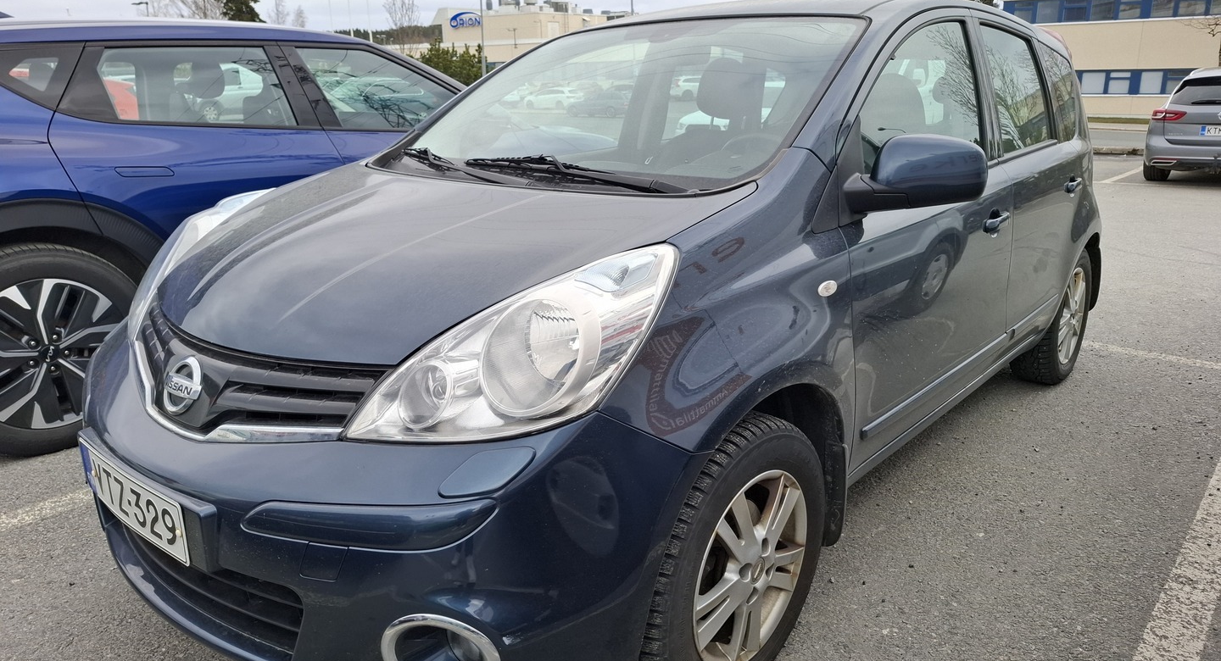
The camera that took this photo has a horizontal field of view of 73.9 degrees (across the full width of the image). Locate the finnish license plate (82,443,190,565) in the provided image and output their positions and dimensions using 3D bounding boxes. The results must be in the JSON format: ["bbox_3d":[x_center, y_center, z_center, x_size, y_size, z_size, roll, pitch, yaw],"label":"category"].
[{"bbox_3d":[-0.869,0.302,1.473,0.442,0.118,0.012,12,20,39],"label":"finnish license plate"}]

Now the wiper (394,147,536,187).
[{"bbox_3d":[-0.381,-0.446,2.226,0.680,0.080,0.100,17,23,41],"label":"wiper"}]

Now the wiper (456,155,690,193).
[{"bbox_3d":[-0.125,-0.392,1.994,0.800,0.075,0.090,17,23,41],"label":"wiper"}]

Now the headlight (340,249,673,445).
[{"bbox_3d":[-0.144,0.016,1.348,0.409,0.290,0.474,8,18,28],"label":"headlight"}]

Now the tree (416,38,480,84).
[{"bbox_3d":[-7.035,-10.677,35.793,3.500,4.036,3.200,-4,16,-10],"label":"tree"}]

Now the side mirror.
[{"bbox_3d":[0.674,-0.347,1.776,0.230,0.170,0.190,12,20,40],"label":"side mirror"}]

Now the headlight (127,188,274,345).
[{"bbox_3d":[-1.032,-0.179,2.102,0.474,0.290,0.409,-12,19,-35],"label":"headlight"}]

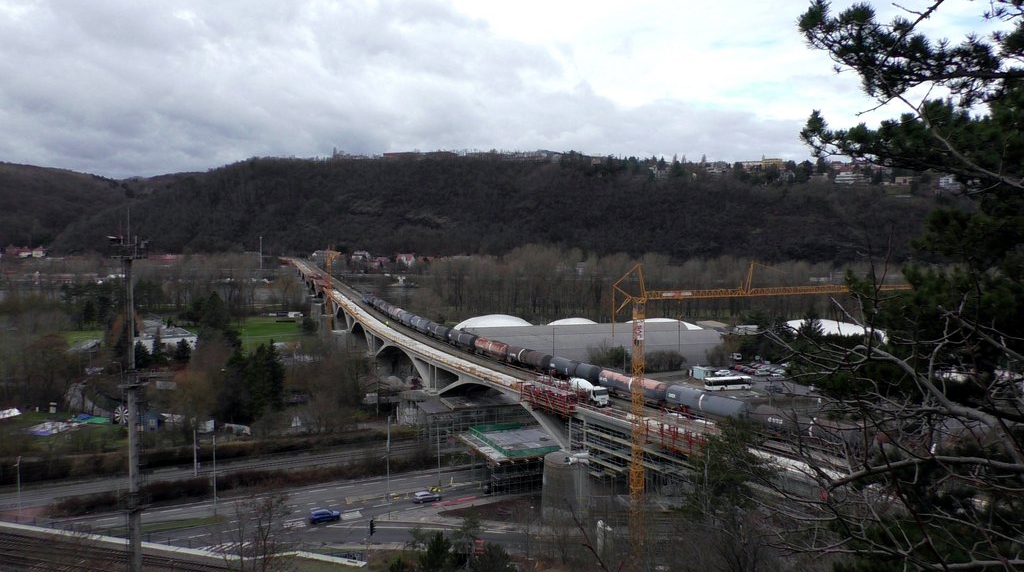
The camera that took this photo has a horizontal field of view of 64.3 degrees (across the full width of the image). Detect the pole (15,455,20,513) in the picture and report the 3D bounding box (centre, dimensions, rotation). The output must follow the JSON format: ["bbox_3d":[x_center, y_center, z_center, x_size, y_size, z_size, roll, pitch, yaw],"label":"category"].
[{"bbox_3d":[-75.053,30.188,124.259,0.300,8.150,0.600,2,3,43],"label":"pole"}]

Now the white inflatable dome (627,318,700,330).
[{"bbox_3d":[57.068,17.469,324.386,44.000,9.500,36.000,-1,4,-12],"label":"white inflatable dome"}]

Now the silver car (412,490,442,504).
[{"bbox_3d":[-13.743,34.248,132.940,4.400,1.480,1.800,-2,4,-29],"label":"silver car"}]

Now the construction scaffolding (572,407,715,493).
[{"bbox_3d":[19.156,25.305,118.140,6.500,11.200,25.000,-2,5,-32],"label":"construction scaffolding"}]

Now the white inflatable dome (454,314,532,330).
[{"bbox_3d":[-6.709,16.542,330.566,37.000,10.000,38.000,-1,4,-12],"label":"white inflatable dome"}]

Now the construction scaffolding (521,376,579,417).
[{"bbox_3d":[5.587,17.062,123.000,2.300,3.600,15.300,-1,3,-26],"label":"construction scaffolding"}]

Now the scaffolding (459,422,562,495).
[{"bbox_3d":[-1.061,30.789,146.791,13.000,6.600,20.000,-2,4,-27],"label":"scaffolding"}]

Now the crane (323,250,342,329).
[{"bbox_3d":[-75.039,1.679,338.729,5.000,37.500,24.000,-1,4,-21],"label":"crane"}]

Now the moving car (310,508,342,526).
[{"bbox_3d":[-27.250,33.572,119.290,4.250,1.500,1.800,-1,3,-29],"label":"moving car"}]

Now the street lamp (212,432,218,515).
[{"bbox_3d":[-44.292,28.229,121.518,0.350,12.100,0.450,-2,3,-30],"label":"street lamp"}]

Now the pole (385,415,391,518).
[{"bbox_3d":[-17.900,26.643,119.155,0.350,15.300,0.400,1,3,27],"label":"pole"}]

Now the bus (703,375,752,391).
[{"bbox_3d":[58.865,26.450,220.692,12.200,3.150,2.550,-1,2,-14],"label":"bus"}]

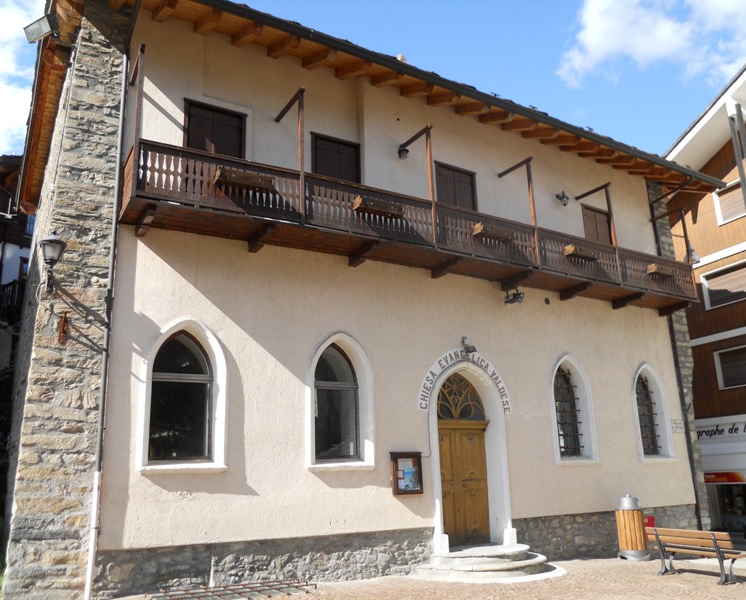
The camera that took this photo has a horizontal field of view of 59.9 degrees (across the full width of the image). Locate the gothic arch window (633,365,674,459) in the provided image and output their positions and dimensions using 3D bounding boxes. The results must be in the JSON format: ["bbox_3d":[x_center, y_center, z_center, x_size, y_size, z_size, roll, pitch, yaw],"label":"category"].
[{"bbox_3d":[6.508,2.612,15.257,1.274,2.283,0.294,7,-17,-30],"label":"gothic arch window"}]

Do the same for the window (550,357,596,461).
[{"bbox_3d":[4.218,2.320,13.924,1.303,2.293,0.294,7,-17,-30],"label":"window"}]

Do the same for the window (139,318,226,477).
[{"bbox_3d":[-2.826,1.410,9.735,1.300,2.289,0.270,7,-18,-31],"label":"window"}]

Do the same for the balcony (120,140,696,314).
[{"bbox_3d":[2.017,-1.027,12.755,12.995,0.960,1.078,7,-17,-30],"label":"balcony"}]

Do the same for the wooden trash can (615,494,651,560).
[{"bbox_3d":[5.315,4.688,13.366,0.601,1.222,0.601,-2,-15,0],"label":"wooden trash can"}]

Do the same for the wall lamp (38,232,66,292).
[{"bbox_3d":[-4.386,-0.551,8.865,0.349,0.883,0.450,7,-18,-31],"label":"wall lamp"}]

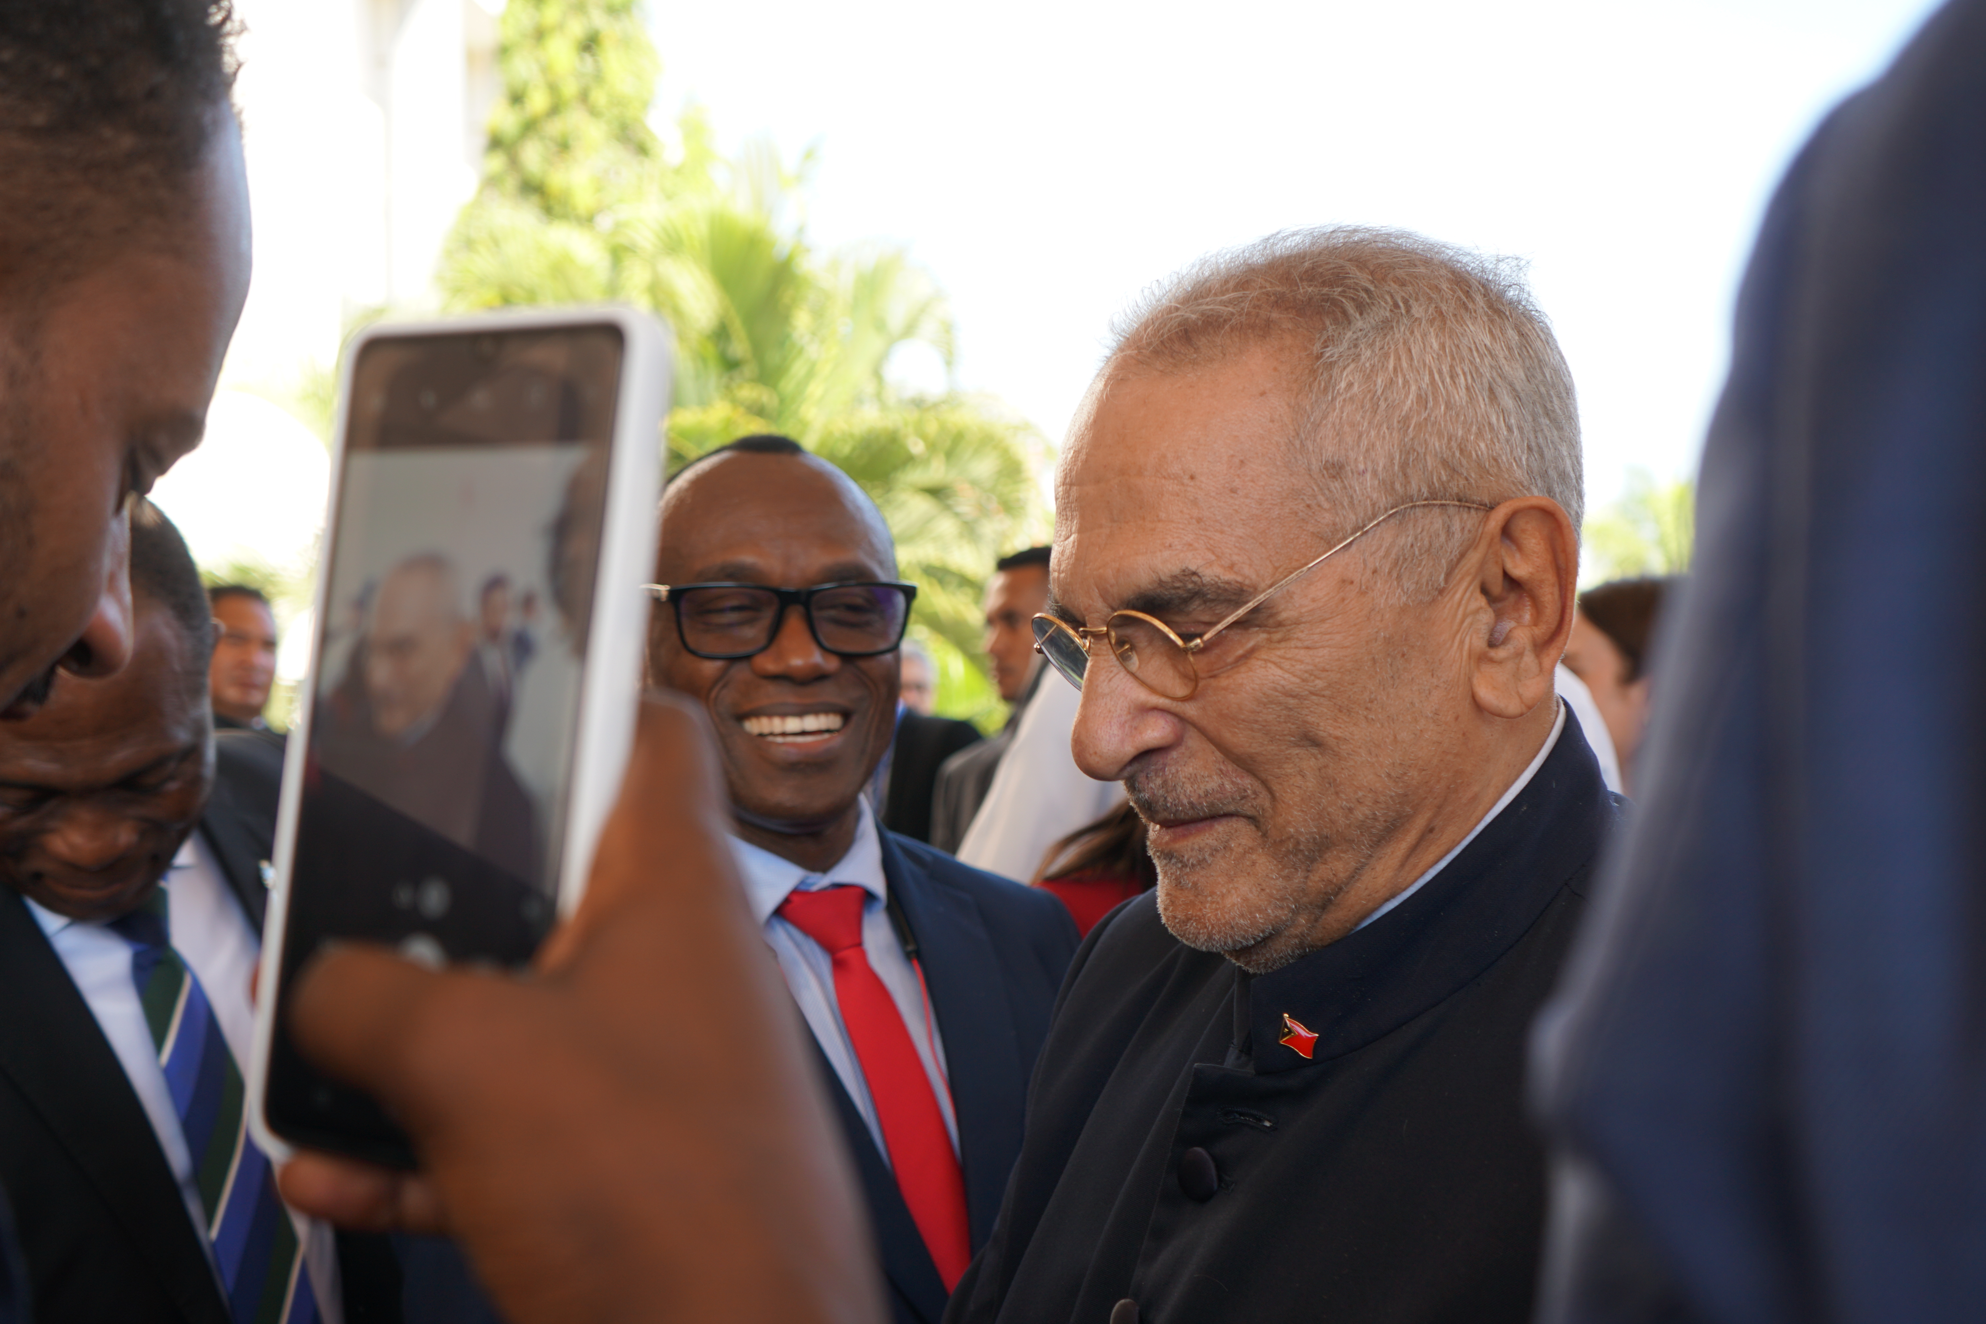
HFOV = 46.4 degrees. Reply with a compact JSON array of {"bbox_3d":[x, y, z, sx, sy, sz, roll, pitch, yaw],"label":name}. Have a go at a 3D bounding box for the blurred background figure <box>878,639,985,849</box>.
[{"bbox_3d":[-0.220,0.790,5.700,0.500,1.710,0.300,0,0,7],"label":"blurred background figure"}]

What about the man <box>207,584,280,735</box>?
[{"bbox_3d":[-1.420,0.730,4.400,0.500,1.730,0.300,0,0,-36],"label":"man"}]

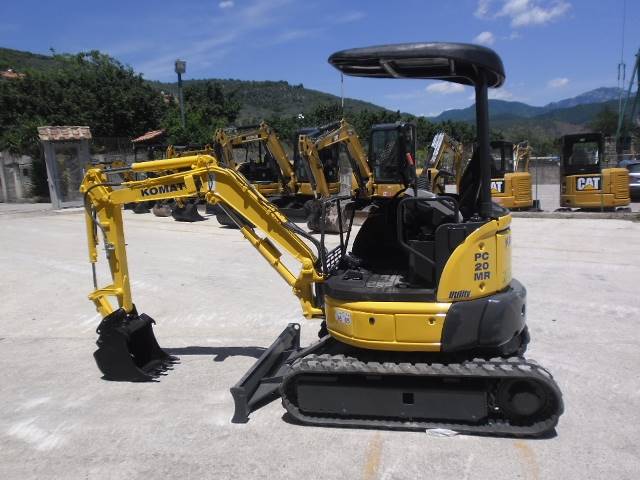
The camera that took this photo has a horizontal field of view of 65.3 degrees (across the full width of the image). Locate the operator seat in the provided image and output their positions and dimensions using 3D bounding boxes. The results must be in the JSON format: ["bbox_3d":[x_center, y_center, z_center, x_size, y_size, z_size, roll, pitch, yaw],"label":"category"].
[{"bbox_3d":[0.982,-0.334,3.693,0.460,0.720,0.480,-1,8,12],"label":"operator seat"}]

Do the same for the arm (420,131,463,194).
[{"bbox_3d":[4.000,-2.563,16.300,0.450,2.000,2.100,2,9,34],"label":"arm"}]

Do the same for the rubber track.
[{"bbox_3d":[0.641,1.024,3.359,1.768,0.416,0.260,-1,8,12],"label":"rubber track"}]

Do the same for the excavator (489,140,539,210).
[{"bbox_3d":[6.010,-1.875,16.000,1.850,2.600,3.900,0,8,25],"label":"excavator"}]

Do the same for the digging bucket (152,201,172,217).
[{"bbox_3d":[-5.829,-1.205,18.643,0.650,0.560,0.600,-9,11,-39],"label":"digging bucket"}]

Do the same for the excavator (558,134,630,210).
[{"bbox_3d":[7.388,-1.743,14.190,1.850,2.500,3.100,0,9,14],"label":"excavator"}]

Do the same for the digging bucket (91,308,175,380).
[{"bbox_3d":[-1.541,0.844,4.227,0.580,0.530,0.450,0,9,9],"label":"digging bucket"}]

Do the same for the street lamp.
[{"bbox_3d":[-6.880,-5.477,25.279,0.500,7.100,0.450,1,9,15],"label":"street lamp"}]

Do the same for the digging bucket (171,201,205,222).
[{"bbox_3d":[-4.273,-0.970,16.428,0.800,0.660,0.700,-9,11,-39],"label":"digging bucket"}]

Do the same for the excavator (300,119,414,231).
[{"bbox_3d":[1.041,-1.590,12.753,1.850,2.660,4.100,6,12,42],"label":"excavator"}]

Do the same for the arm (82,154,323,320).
[{"bbox_3d":[-1.021,0.001,4.284,2.100,1.430,0.310,-1,8,12],"label":"arm"}]

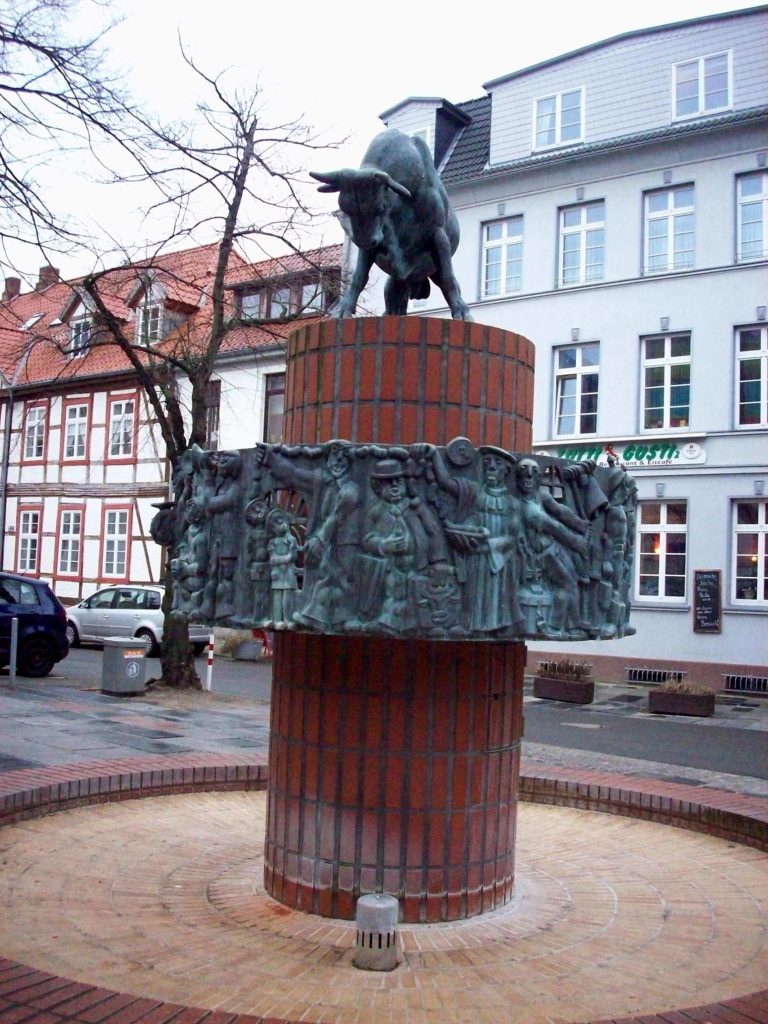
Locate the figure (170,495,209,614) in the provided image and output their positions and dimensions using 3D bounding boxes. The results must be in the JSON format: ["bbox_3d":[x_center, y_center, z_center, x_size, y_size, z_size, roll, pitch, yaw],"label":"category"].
[{"bbox_3d":[-0.945,0.215,5.290,0.120,0.571,0.220,4,-5,-27],"label":"figure"}]

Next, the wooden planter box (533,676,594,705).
[{"bbox_3d":[2.852,2.817,17.325,0.874,0.305,0.340,-1,-5,34],"label":"wooden planter box"}]

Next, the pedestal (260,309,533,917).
[{"bbox_3d":[0.085,0.506,5.628,1.276,2.746,1.276,2,-4,0],"label":"pedestal"}]

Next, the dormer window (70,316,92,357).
[{"bbox_3d":[-8.837,-5.127,31.975,0.986,1.151,0.200,-1,-5,41],"label":"dormer window"}]

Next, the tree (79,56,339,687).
[{"bbox_3d":[-2.768,-2.386,17.661,4.000,10.244,4.000,2,-4,0],"label":"tree"}]

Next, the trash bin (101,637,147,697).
[{"bbox_3d":[-3.587,2.132,15.126,0.571,0.778,0.571,6,-5,-40],"label":"trash bin"}]

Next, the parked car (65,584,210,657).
[{"bbox_3d":[-5.856,2.499,25.770,4.390,1.640,1.800,-1,-5,36],"label":"parked car"}]

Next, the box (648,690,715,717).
[{"bbox_3d":[4.359,2.782,15.979,0.844,0.296,0.416,0,-5,31],"label":"box"}]

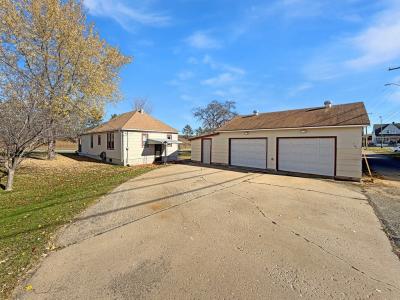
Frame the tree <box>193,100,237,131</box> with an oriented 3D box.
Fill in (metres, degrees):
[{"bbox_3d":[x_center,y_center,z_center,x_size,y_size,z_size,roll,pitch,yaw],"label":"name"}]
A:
[{"bbox_3d":[3.231,-5.422,36.301,9.700,11.200,9.700,0,3,0],"label":"tree"}]

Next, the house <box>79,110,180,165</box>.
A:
[{"bbox_3d":[-8.818,-1.611,19.283,13.200,5.250,6.400,3,4,41],"label":"house"}]

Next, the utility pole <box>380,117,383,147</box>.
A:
[{"bbox_3d":[53.581,-5.141,47.752,0.450,9.400,0.450,0,3,0],"label":"utility pole"}]

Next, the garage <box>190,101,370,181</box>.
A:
[{"bbox_3d":[5.752,-1.068,14.187,11.900,4.500,7.500,3,4,41],"label":"garage"}]

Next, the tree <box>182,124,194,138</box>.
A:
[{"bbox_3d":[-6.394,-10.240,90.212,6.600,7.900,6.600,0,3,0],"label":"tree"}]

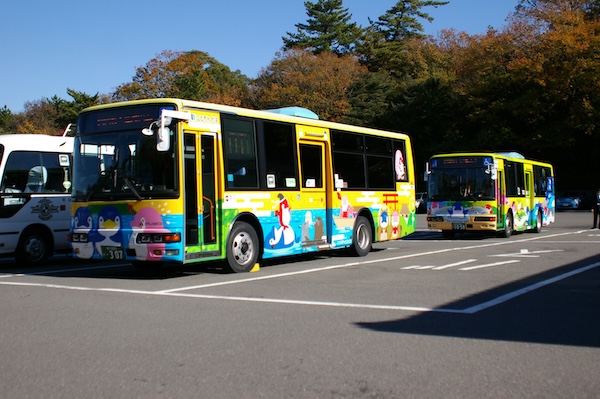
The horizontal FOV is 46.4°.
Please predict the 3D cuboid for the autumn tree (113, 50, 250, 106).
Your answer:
[{"bbox_3d":[-8.540,-4.700,50.000,9.700,11.850,8.500,0,0,0],"label":"autumn tree"}]

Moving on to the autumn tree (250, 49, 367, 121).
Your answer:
[{"bbox_3d":[0.610,-4.800,50.000,8.300,12.000,8.000,0,0,0],"label":"autumn tree"}]

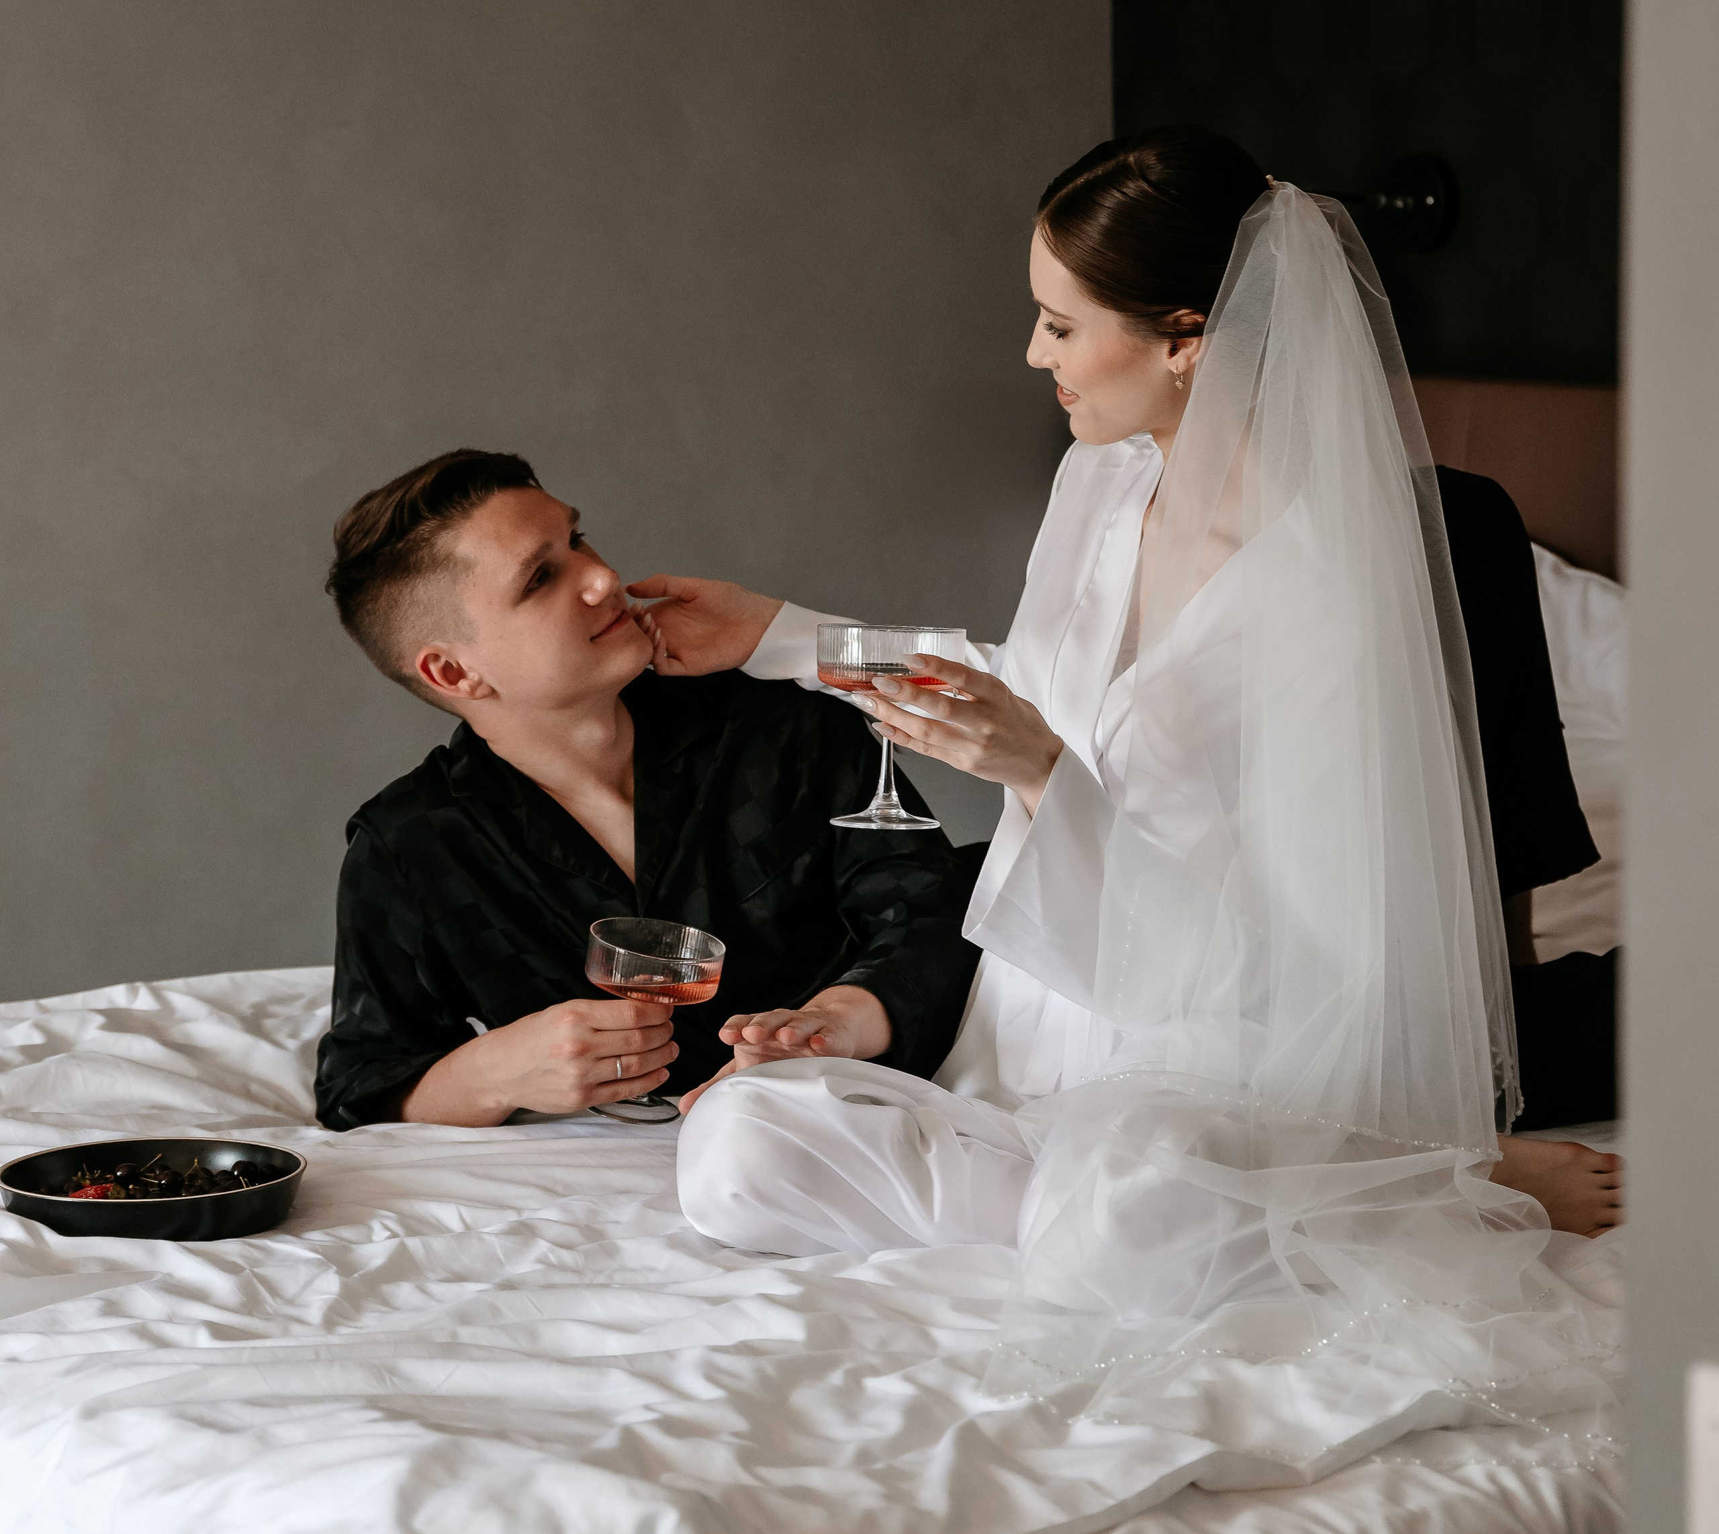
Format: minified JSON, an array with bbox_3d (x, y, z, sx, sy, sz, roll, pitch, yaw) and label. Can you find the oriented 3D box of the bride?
[{"bbox_3d":[0.240,-0.040,3.000,0.720,0.830,0.600,-3,6,-25],"label":"bride"}]

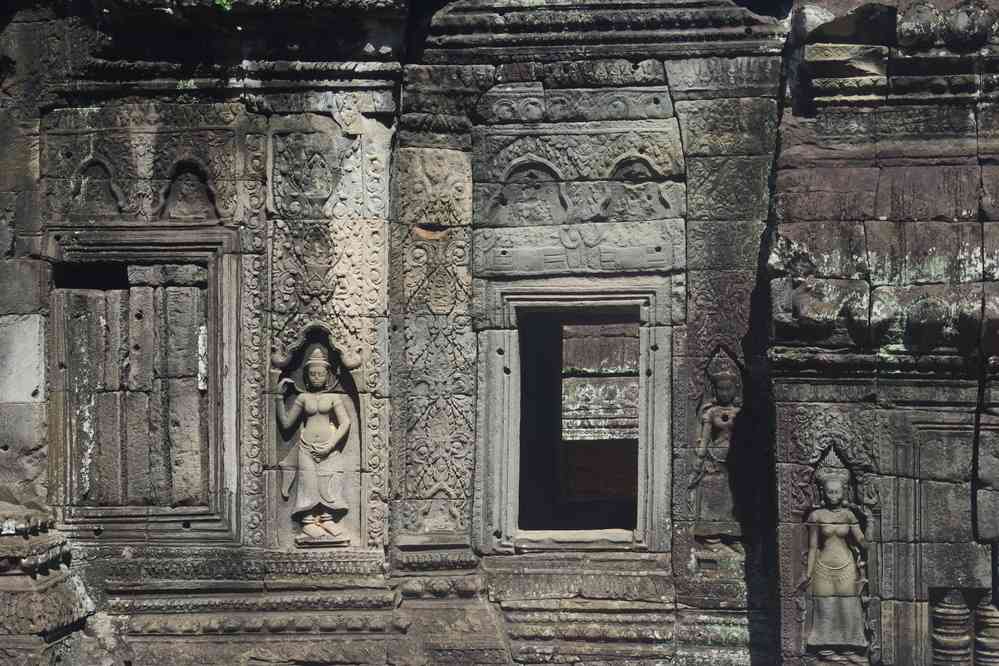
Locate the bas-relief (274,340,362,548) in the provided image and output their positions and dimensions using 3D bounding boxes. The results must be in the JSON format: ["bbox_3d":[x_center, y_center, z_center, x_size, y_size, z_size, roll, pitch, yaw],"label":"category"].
[{"bbox_3d":[-0.835,0.468,8.100,0.417,1.025,0.160,0,0,2],"label":"bas-relief"}]

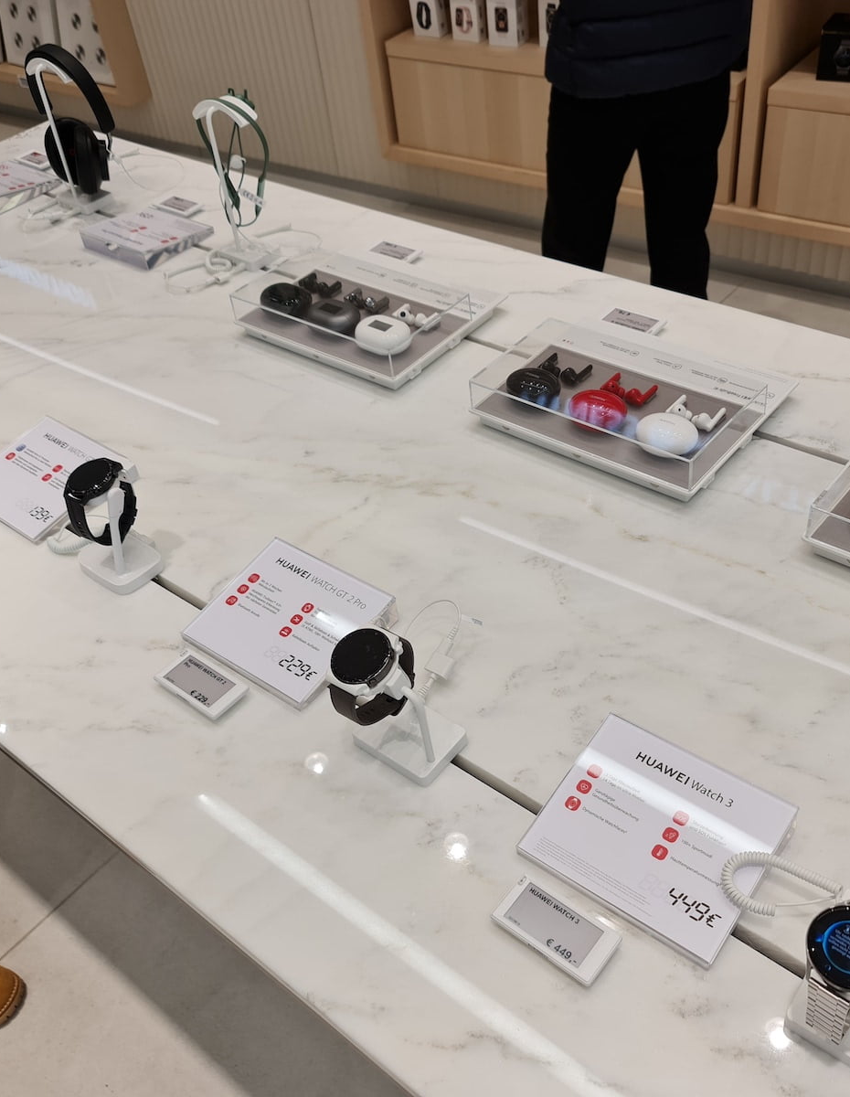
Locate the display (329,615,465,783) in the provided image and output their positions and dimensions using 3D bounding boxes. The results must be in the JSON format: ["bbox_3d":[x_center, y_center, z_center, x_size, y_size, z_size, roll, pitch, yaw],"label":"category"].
[{"bbox_3d":[-0.021,0.113,0.793,0.084,0.111,0.072,26,52,31],"label":"display"}]

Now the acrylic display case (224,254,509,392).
[{"bbox_3d":[-0.065,-0.294,1.274,0.258,0.057,0.215,26,52,31],"label":"acrylic display case"}]

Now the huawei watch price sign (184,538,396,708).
[{"bbox_3d":[-0.117,0.061,0.913,0.146,0.028,0.127,26,52,31],"label":"huawei watch price sign"}]

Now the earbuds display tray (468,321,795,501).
[{"bbox_3d":[0.213,-0.164,1.089,0.258,0.057,0.215,26,52,31],"label":"earbuds display tray"}]

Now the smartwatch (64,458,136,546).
[{"bbox_3d":[-0.300,-0.042,0.981,0.047,0.074,0.055,26,65,31],"label":"smartwatch"}]

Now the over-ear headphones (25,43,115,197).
[{"bbox_3d":[-0.534,-0.643,1.588,0.168,0.208,0.078,26,52,31],"label":"over-ear headphones"}]

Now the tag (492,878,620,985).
[{"bbox_3d":[0.087,0.253,0.699,0.077,0.011,0.038,26,52,31],"label":"tag"}]

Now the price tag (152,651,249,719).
[{"bbox_3d":[-0.187,0.116,0.890,0.077,0.011,0.038,26,52,31],"label":"price tag"}]

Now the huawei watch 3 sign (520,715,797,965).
[{"bbox_3d":[0.160,0.197,0.734,0.147,0.031,0.124,26,52,31],"label":"huawei watch 3 sign"}]

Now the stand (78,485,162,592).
[{"bbox_3d":[-0.297,-0.019,0.987,0.076,0.101,0.054,26,52,31],"label":"stand"}]

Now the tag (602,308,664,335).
[{"bbox_3d":[0.237,-0.261,1.223,0.077,0.016,0.040,26,52,31],"label":"tag"}]

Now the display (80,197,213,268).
[{"bbox_3d":[-0.402,-0.458,1.529,0.146,0.027,0.126,26,52,31],"label":"display"}]

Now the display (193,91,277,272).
[{"bbox_3d":[-0.240,-0.496,1.403,0.105,0.220,0.100,26,52,31],"label":"display"}]

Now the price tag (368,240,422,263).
[{"bbox_3d":[-0.044,-0.399,1.428,0.077,0.011,0.038,26,52,31],"label":"price tag"}]

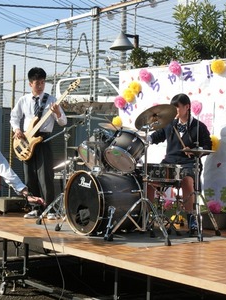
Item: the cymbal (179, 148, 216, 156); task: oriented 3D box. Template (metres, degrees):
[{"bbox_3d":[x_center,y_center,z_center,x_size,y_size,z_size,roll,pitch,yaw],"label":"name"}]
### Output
[{"bbox_3d":[0.786,0.023,6.200,0.330,0.060,0.330,0,2,0],"label":"cymbal"}]

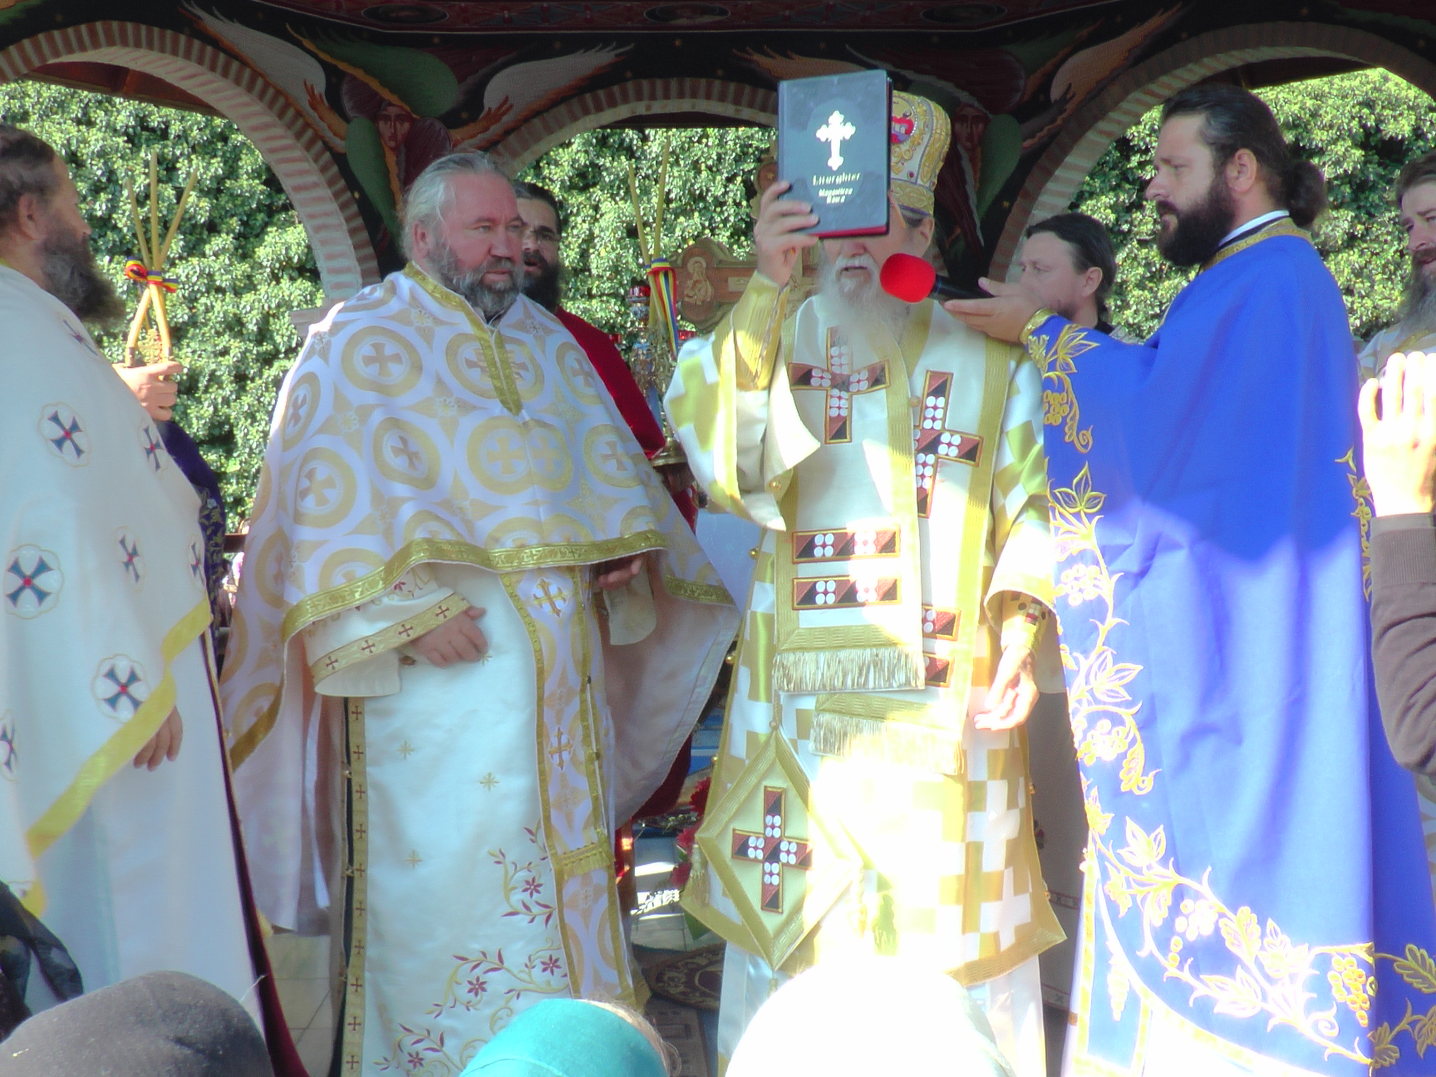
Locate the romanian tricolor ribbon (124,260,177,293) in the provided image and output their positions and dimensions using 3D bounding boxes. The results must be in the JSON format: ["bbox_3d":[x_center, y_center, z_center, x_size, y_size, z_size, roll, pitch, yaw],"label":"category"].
[{"bbox_3d":[-1.096,-0.505,3.200,0.102,0.065,0.050,0,1,-8],"label":"romanian tricolor ribbon"}]

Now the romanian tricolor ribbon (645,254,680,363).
[{"bbox_3d":[-0.124,-0.513,3.700,0.073,0.235,0.050,0,1,-3],"label":"romanian tricolor ribbon"}]

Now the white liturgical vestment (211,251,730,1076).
[{"bbox_3d":[-0.423,0.264,2.950,0.900,1.500,0.600,0,1,-22],"label":"white liturgical vestment"}]

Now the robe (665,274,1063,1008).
[{"bbox_3d":[0.265,0.184,3.000,0.710,1.330,0.520,0,1,8],"label":"robe"}]

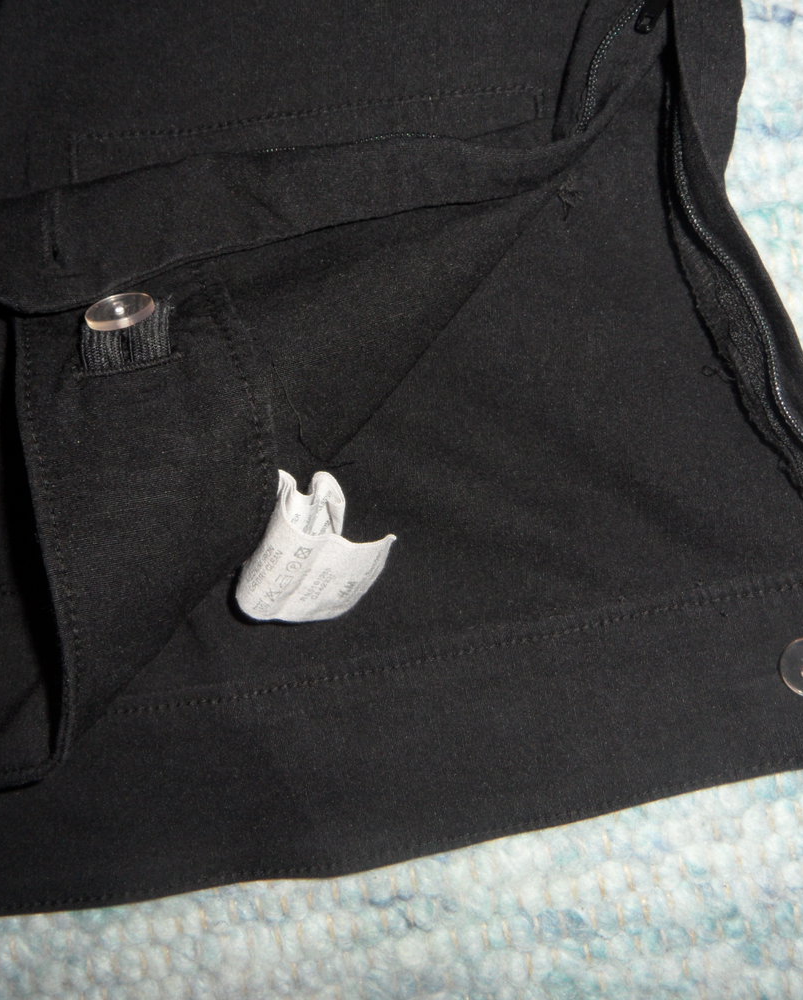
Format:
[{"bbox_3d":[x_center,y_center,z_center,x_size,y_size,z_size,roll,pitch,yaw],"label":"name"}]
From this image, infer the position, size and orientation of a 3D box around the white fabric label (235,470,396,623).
[{"bbox_3d":[-0.020,0.011,0.212,0.030,0.018,0.026,30,125,0],"label":"white fabric label"}]

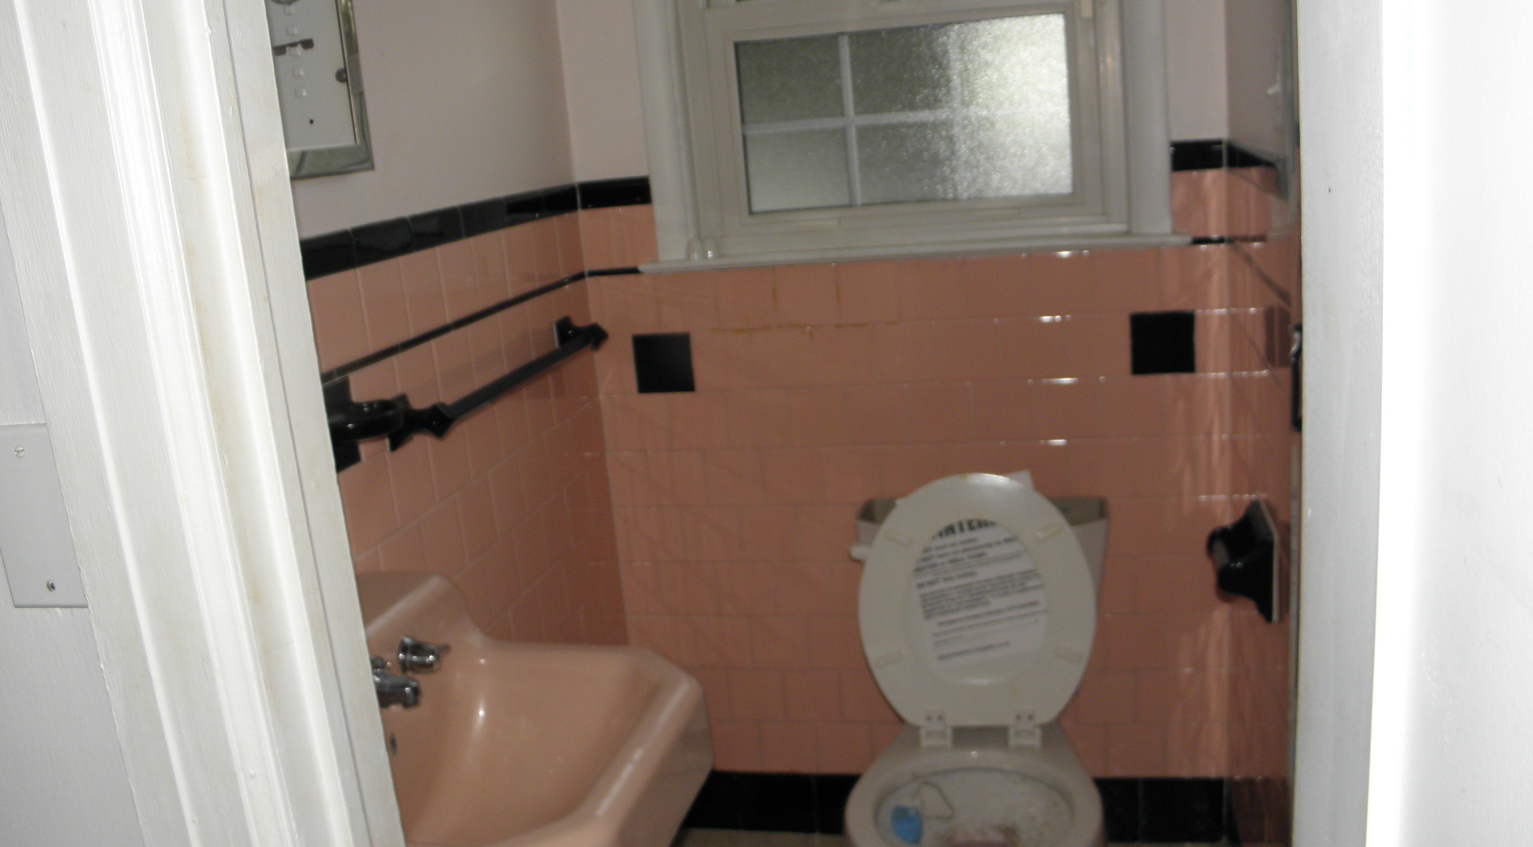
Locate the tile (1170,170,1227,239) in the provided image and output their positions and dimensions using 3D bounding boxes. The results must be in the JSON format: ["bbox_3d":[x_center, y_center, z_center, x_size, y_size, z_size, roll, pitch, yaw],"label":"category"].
[{"bbox_3d":[0.691,-0.356,2.007,0.097,0.108,0.009,-2,14,12],"label":"tile"}]

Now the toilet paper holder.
[{"bbox_3d":[0.660,0.189,1.734,0.078,0.129,0.159,-2,14,13],"label":"toilet paper holder"}]

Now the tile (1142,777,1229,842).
[{"bbox_3d":[0.765,0.709,2.282,0.146,0.132,0.011,-2,14,12],"label":"tile"}]

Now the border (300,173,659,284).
[{"bbox_3d":[-0.363,-0.298,1.792,0.146,0.050,0.884,-2,14,13],"label":"border"}]

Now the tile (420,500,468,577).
[{"bbox_3d":[-0.443,0.165,1.693,0.010,0.107,0.107,-2,14,13],"label":"tile"}]

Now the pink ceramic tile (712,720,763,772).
[{"bbox_3d":[-0.067,0.632,2.436,0.108,0.108,0.009,-2,14,12],"label":"pink ceramic tile"}]

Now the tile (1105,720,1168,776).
[{"bbox_3d":[0.676,0.597,2.269,0.108,0.108,0.009,-2,14,12],"label":"tile"}]

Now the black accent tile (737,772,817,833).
[{"bbox_3d":[0.022,0.742,2.442,0.155,0.128,0.010,-2,14,13],"label":"black accent tile"}]

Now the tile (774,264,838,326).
[{"bbox_3d":[0.070,-0.226,2.174,0.108,0.108,0.009,-2,14,12],"label":"tile"}]

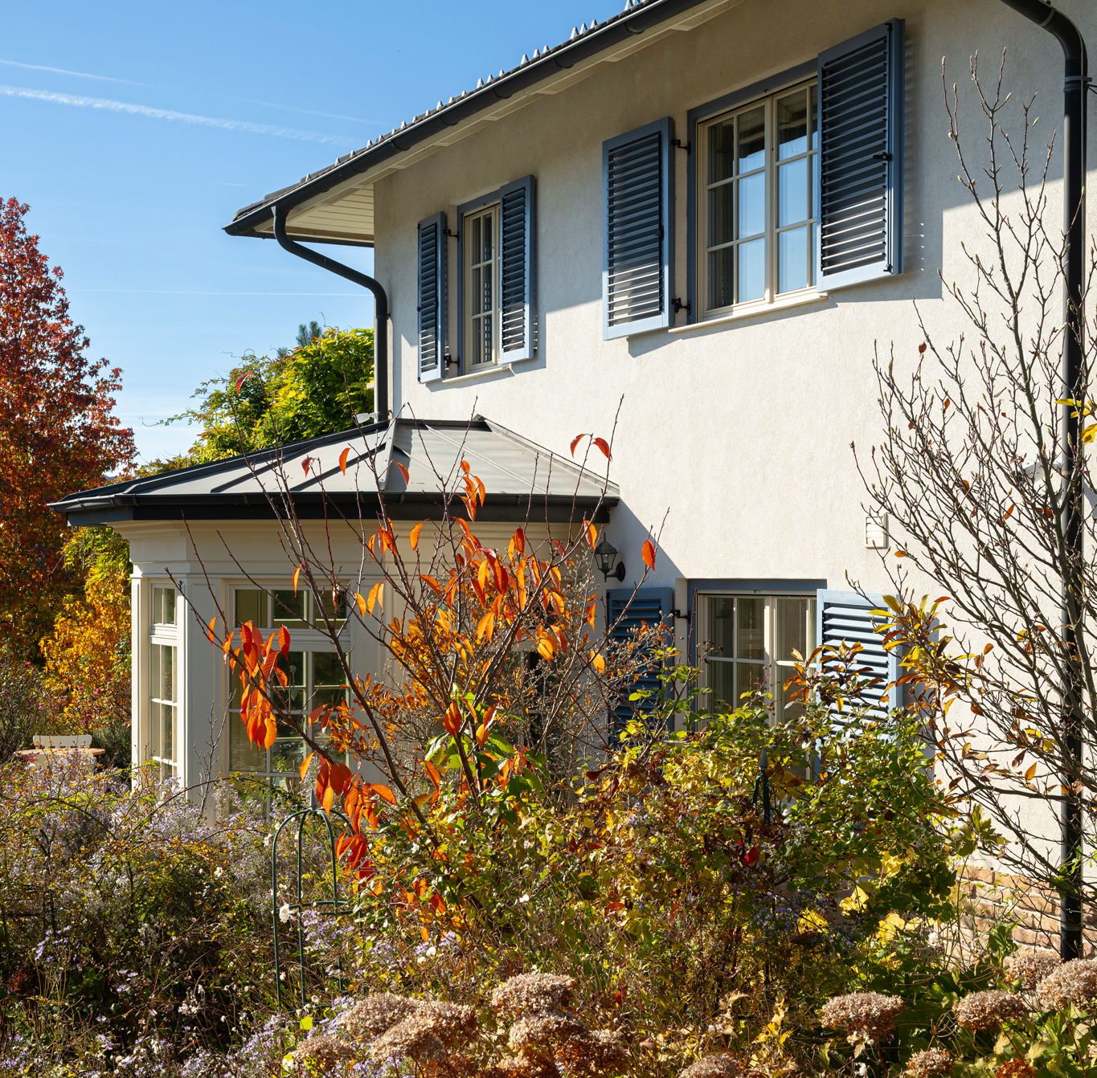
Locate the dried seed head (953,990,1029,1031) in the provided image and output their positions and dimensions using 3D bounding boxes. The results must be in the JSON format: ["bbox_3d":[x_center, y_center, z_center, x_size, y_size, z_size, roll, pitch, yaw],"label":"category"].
[{"bbox_3d":[0.969,1.031,4.200,0.166,0.082,0.166,0,0,0],"label":"dried seed head"}]

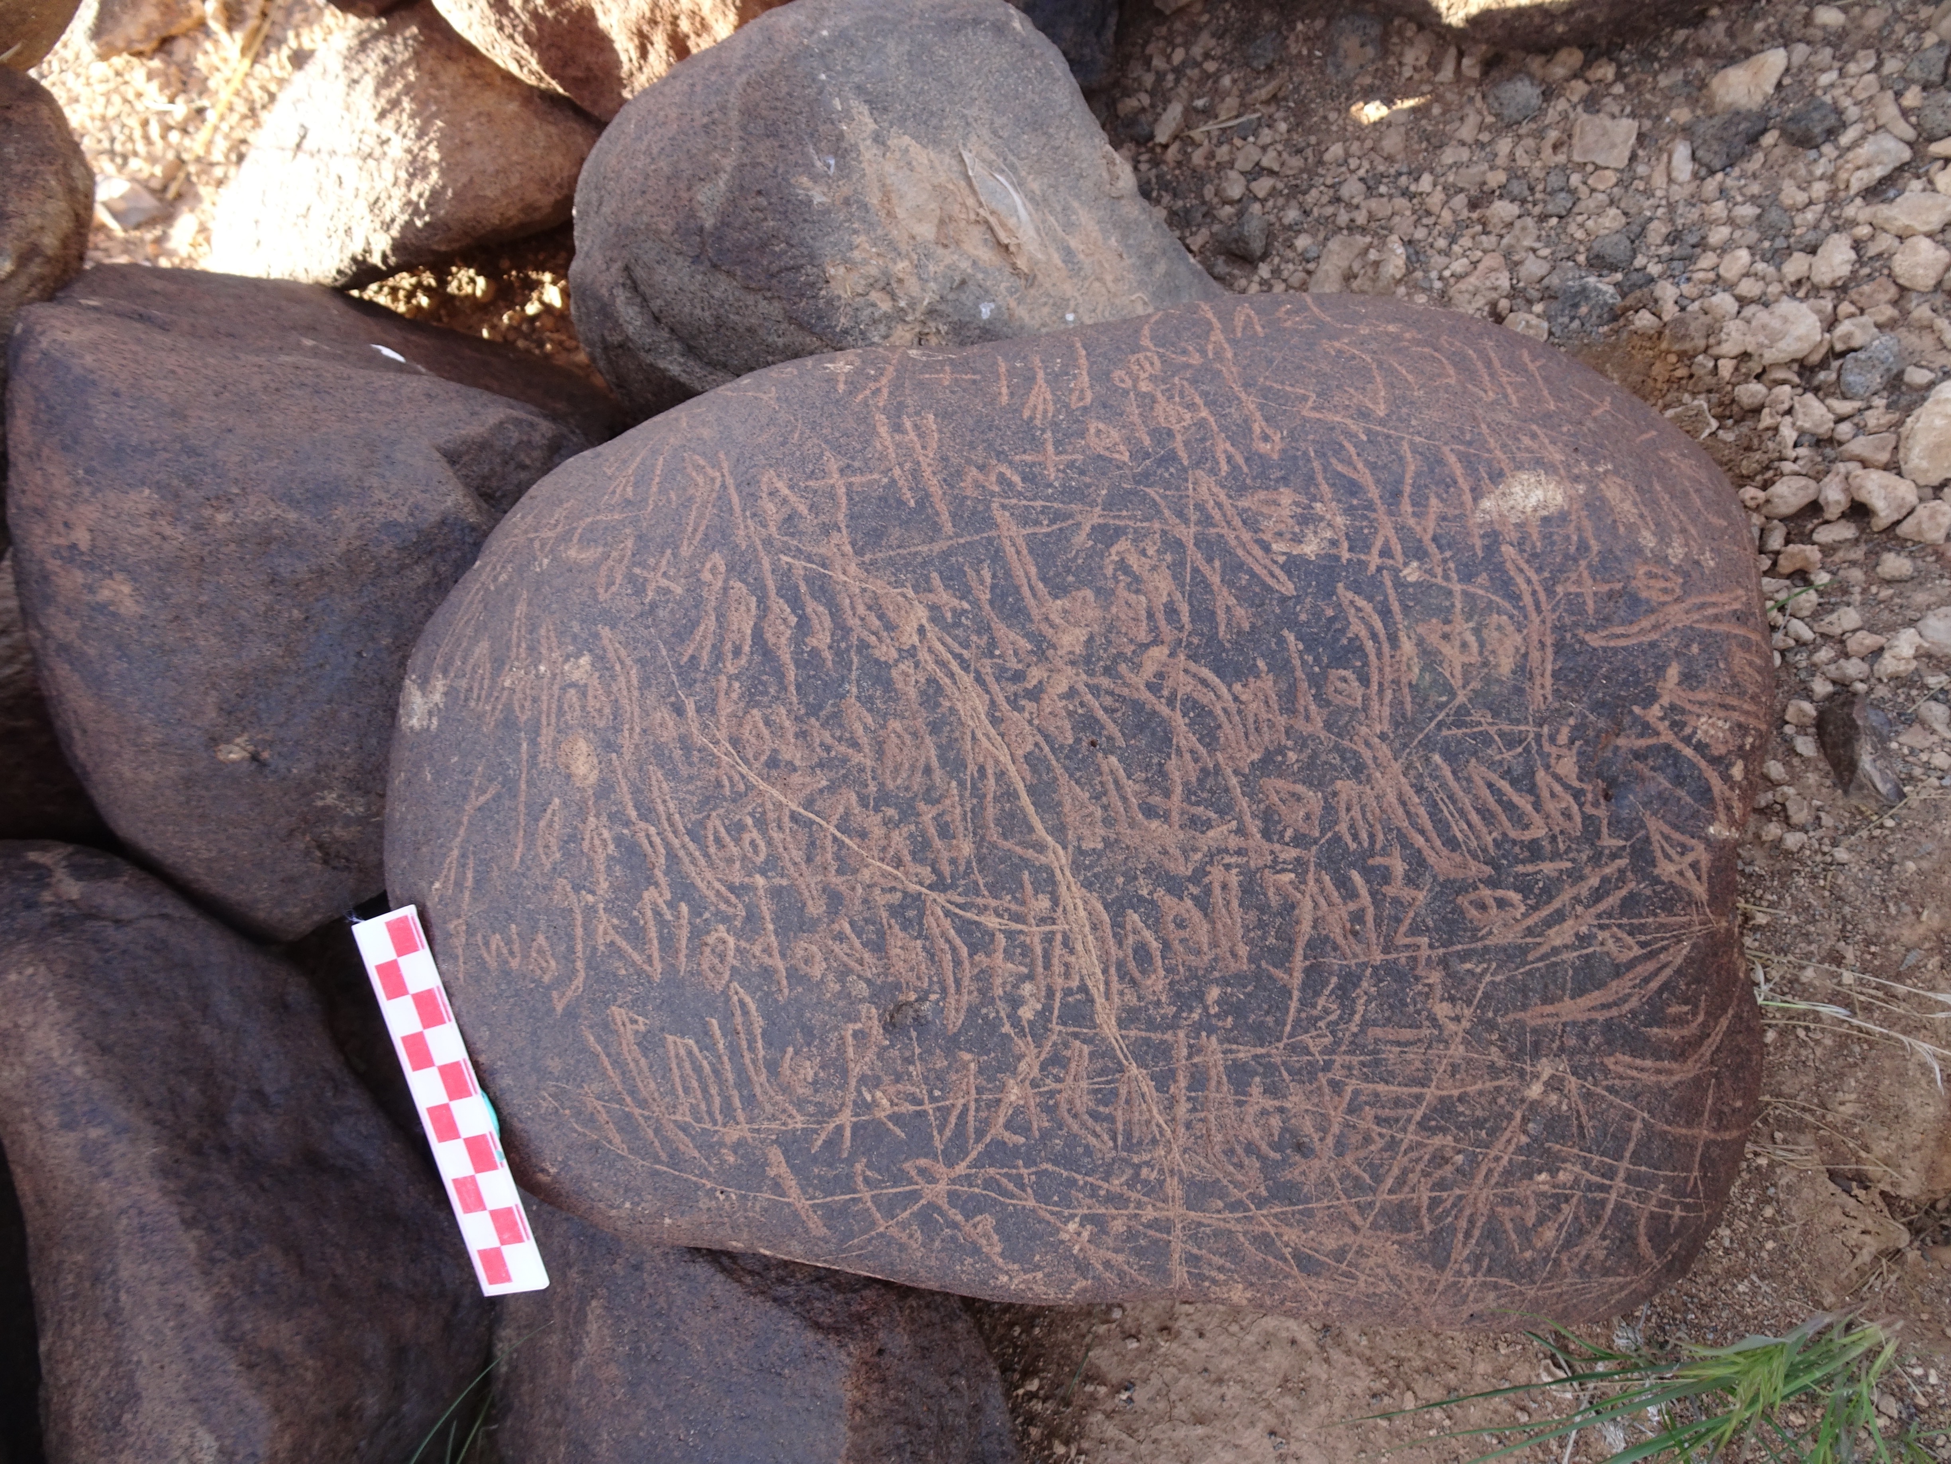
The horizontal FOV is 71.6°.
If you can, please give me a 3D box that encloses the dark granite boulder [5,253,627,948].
[{"bbox_3d":[-0.204,-0.041,0.430,0.205,0.170,0.210,0,65,0],"label":"dark granite boulder"}]

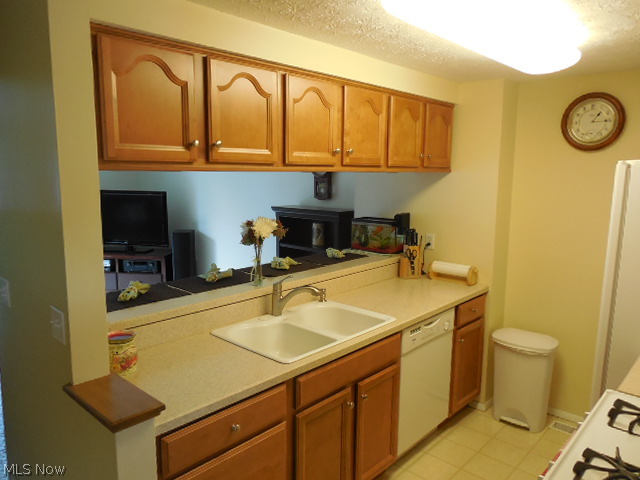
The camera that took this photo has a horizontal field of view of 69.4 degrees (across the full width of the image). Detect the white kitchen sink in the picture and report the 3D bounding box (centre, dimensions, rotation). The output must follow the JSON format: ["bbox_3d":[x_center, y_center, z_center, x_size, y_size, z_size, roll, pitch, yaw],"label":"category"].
[{"bbox_3d":[-0.063,0.535,2.454,0.558,0.196,0.839,8,11,43],"label":"white kitchen sink"}]

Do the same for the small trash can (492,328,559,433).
[{"bbox_3d":[1.424,0.966,3.239,0.410,0.597,0.317,8,11,43],"label":"small trash can"}]

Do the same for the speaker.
[{"bbox_3d":[-1.671,0.381,5.739,0.206,0.998,0.281,-1,8,-6],"label":"speaker"}]

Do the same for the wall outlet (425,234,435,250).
[{"bbox_3d":[0.844,0.011,3.547,0.073,0.116,0.008,8,11,43],"label":"wall outlet"}]

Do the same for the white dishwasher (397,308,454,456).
[{"bbox_3d":[0.428,0.824,2.937,0.600,0.800,0.600,8,11,43],"label":"white dishwasher"}]

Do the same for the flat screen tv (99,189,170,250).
[{"bbox_3d":[-2.257,-0.234,5.562,0.990,0.700,0.180,2,9,14],"label":"flat screen tv"}]

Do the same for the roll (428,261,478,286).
[{"bbox_3d":[0.952,0.245,3.324,0.330,0.135,0.125,8,11,43],"label":"roll"}]

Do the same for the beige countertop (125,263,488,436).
[{"bbox_3d":[0.097,0.382,2.531,0.650,0.142,2.455,8,11,43],"label":"beige countertop"}]

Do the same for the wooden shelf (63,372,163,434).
[{"bbox_3d":[-0.675,0.517,1.505,0.377,0.028,0.163,8,11,43],"label":"wooden shelf"}]

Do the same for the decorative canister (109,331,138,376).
[{"bbox_3d":[-0.777,0.445,1.810,0.127,0.152,0.127,8,11,43],"label":"decorative canister"}]

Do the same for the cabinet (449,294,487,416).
[{"bbox_3d":[0.783,0.773,3.347,0.613,0.819,0.467,8,11,43],"label":"cabinet"}]

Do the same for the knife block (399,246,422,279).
[{"bbox_3d":[0.707,0.171,3.586,0.121,0.225,0.121,-3,9,-19],"label":"knife block"}]

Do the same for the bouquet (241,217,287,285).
[{"bbox_3d":[-0.321,0.058,2.582,0.230,0.390,0.250,0,8,0],"label":"bouquet"}]

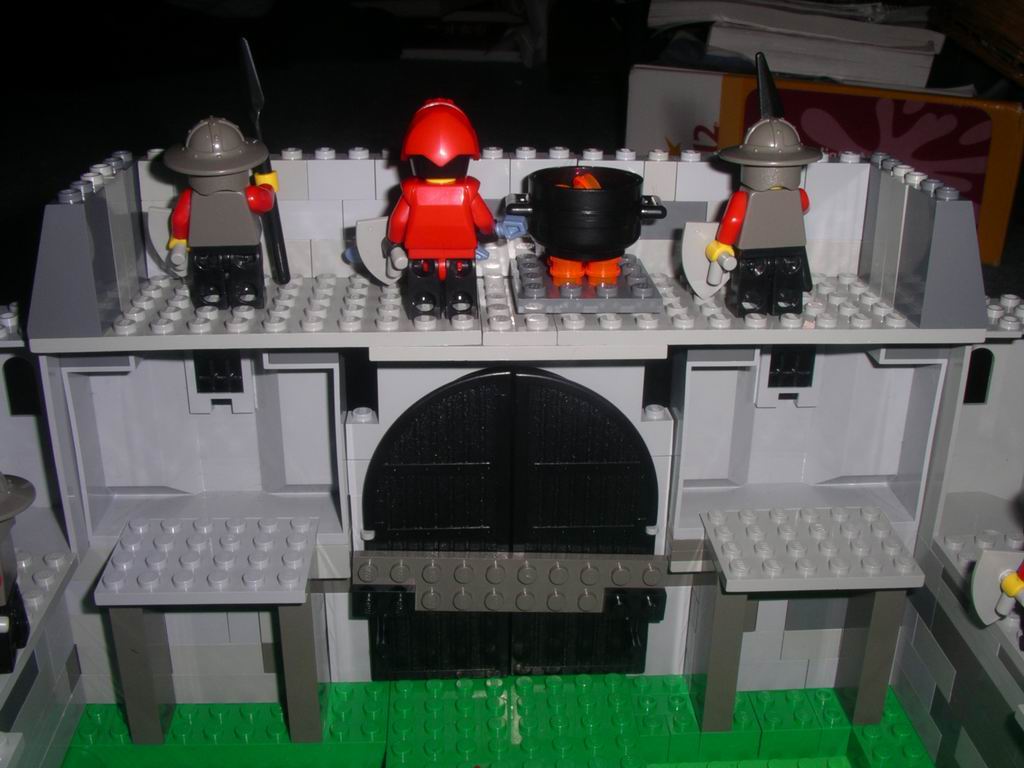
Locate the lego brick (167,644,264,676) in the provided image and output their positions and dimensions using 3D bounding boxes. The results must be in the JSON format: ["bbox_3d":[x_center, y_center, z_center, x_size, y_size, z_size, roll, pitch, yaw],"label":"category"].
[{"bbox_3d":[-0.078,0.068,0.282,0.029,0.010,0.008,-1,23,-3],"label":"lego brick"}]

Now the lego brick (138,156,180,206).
[{"bbox_3d":[-0.080,-0.049,0.260,0.016,0.011,0.008,-1,23,-3],"label":"lego brick"}]

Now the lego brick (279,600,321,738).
[{"bbox_3d":[-0.051,0.064,0.269,0.008,0.049,0.016,-1,23,-3],"label":"lego brick"}]

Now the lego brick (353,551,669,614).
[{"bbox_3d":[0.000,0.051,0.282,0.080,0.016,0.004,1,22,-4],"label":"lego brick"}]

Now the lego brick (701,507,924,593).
[{"bbox_3d":[0.072,0.040,0.269,0.048,0.005,0.032,0,23,-3],"label":"lego brick"}]

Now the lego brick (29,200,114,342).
[{"bbox_3d":[-0.092,-0.026,0.227,0.016,0.029,0.016,-1,22,-3],"label":"lego brick"}]

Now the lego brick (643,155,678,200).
[{"bbox_3d":[0.035,-0.050,0.266,0.008,0.010,0.008,-1,22,-3],"label":"lego brick"}]

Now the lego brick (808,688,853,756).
[{"bbox_3d":[0.083,0.089,0.289,0.008,0.010,0.016,-1,22,-3],"label":"lego brick"}]

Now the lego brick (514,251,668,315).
[{"bbox_3d":[0.016,-0.024,0.253,0.032,0.005,0.032,-1,23,-3],"label":"lego brick"}]

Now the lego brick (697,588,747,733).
[{"bbox_3d":[0.052,0.063,0.275,0.008,0.049,0.016,-1,23,-3],"label":"lego brick"}]

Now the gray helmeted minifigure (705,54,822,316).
[{"bbox_3d":[0.054,-0.042,0.236,0.025,0.056,0.019,-1,23,-3],"label":"gray helmeted minifigure"}]

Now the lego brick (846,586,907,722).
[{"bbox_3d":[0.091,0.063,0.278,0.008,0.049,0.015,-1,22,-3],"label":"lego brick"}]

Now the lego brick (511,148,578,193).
[{"bbox_3d":[0.007,-0.051,0.263,0.016,0.011,0.008,-1,23,-3],"label":"lego brick"}]

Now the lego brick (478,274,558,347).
[{"bbox_3d":[0.000,-0.019,0.256,0.016,0.005,0.048,-1,23,-3],"label":"lego brick"}]

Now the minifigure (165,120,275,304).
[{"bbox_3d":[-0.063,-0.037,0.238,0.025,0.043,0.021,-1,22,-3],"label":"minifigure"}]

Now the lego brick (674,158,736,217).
[{"bbox_3d":[0.047,-0.051,0.267,0.016,0.011,0.008,-1,23,-3],"label":"lego brick"}]

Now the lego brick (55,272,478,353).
[{"bbox_3d":[-0.056,-0.019,0.253,0.096,0.005,0.048,-1,23,-3],"label":"lego brick"}]

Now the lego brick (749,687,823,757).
[{"bbox_3d":[0.071,0.089,0.288,0.016,0.010,0.016,-1,22,-3],"label":"lego brick"}]

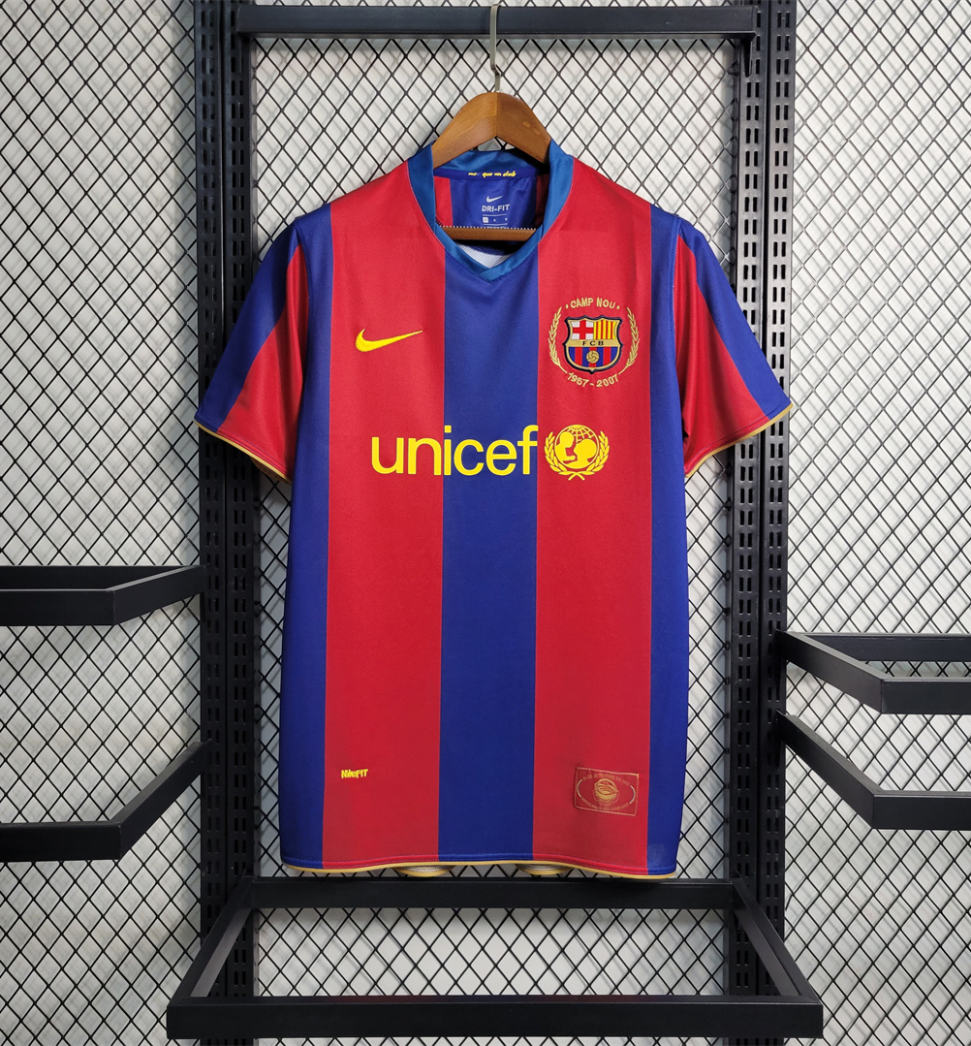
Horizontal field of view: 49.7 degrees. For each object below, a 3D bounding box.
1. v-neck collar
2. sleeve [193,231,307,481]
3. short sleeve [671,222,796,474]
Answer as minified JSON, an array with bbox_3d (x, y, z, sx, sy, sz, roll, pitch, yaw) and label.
[{"bbox_3d":[0.006,-0.329,1.100,0.174,0.148,0.085,0,2,0],"label":"v-neck collar"},{"bbox_3d":[-0.249,-0.180,1.110,0.122,0.269,0.080,0,2,0],"label":"sleeve"},{"bbox_3d":[0.263,-0.185,1.110,0.125,0.268,0.080,0,2,0],"label":"short sleeve"}]

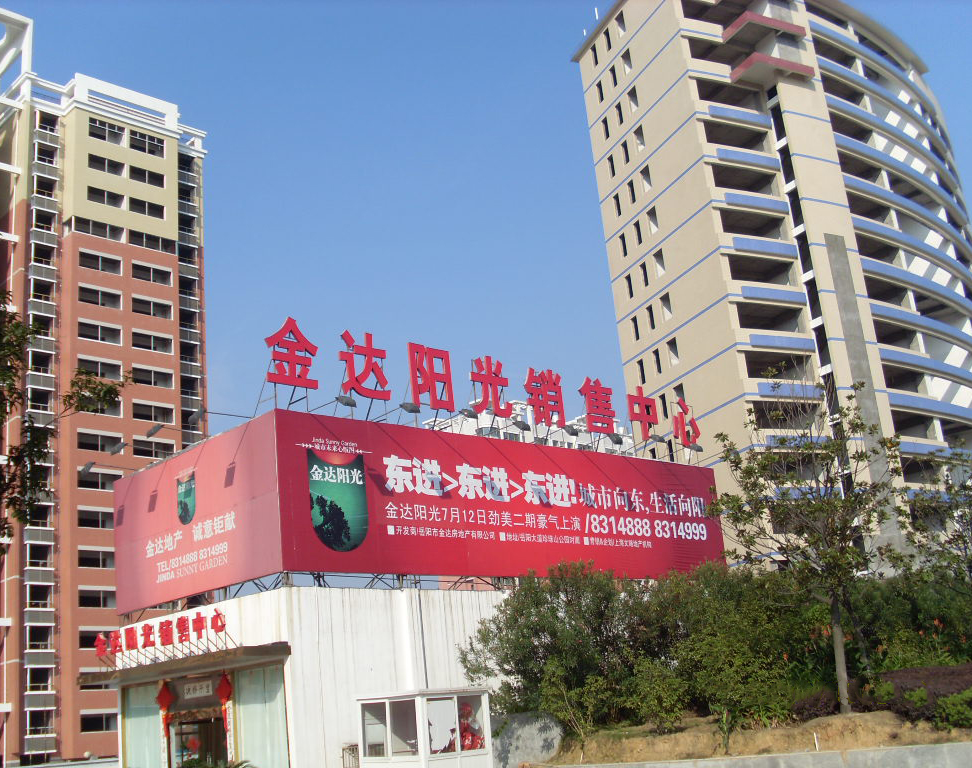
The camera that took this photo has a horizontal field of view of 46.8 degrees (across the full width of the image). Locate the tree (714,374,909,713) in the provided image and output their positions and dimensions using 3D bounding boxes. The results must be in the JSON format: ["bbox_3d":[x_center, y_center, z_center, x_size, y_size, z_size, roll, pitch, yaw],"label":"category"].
[{"bbox_3d":[5.680,2.701,19.363,3.150,5.704,3.000,-10,-17,15],"label":"tree"}]

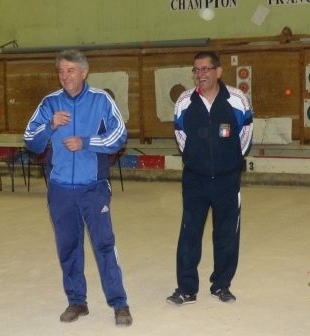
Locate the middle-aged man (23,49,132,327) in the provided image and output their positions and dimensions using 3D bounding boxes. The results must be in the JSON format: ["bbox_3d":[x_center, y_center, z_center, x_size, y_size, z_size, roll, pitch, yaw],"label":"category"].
[{"bbox_3d":[-0.494,0.117,5.279,0.630,1.730,0.430,0,6,14],"label":"middle-aged man"}]

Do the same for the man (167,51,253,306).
[{"bbox_3d":[0.381,0.069,5.690,0.590,1.720,0.380,0,5,8],"label":"man"}]

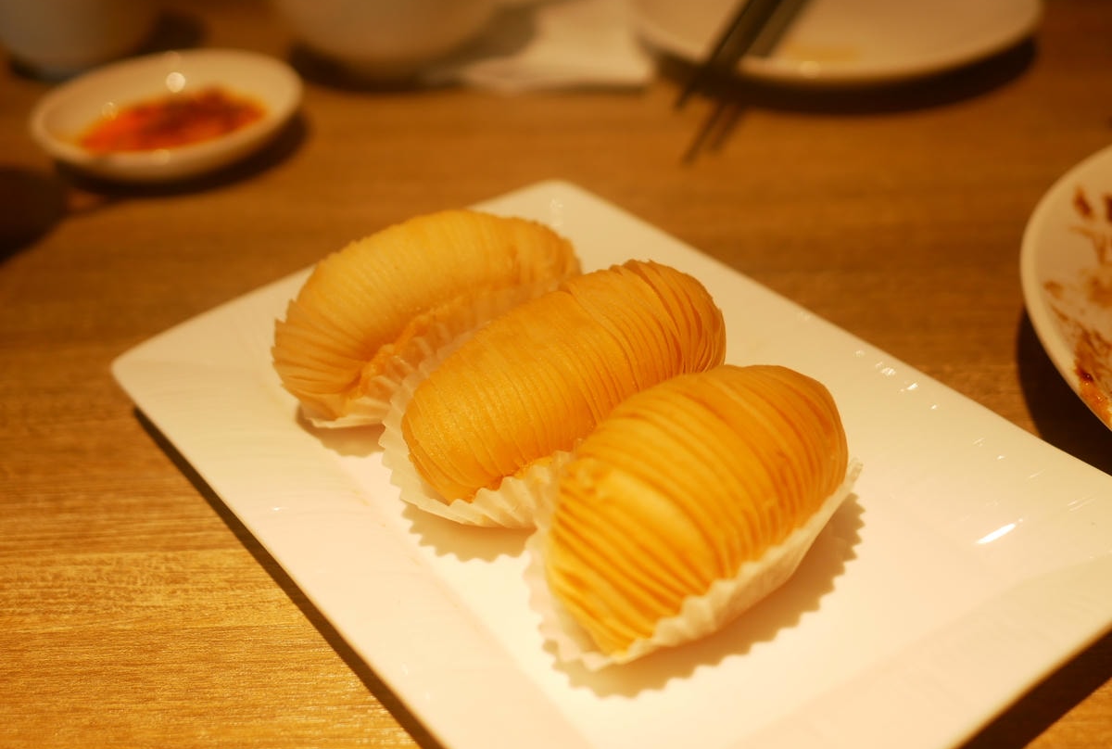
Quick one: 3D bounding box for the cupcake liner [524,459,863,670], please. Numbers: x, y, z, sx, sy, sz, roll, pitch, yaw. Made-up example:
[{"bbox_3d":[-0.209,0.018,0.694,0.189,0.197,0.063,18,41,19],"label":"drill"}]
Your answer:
[{"bbox_3d":[0.027,0.033,0.262,0.049,0.021,0.083,26,47,34],"label":"cupcake liner"}]

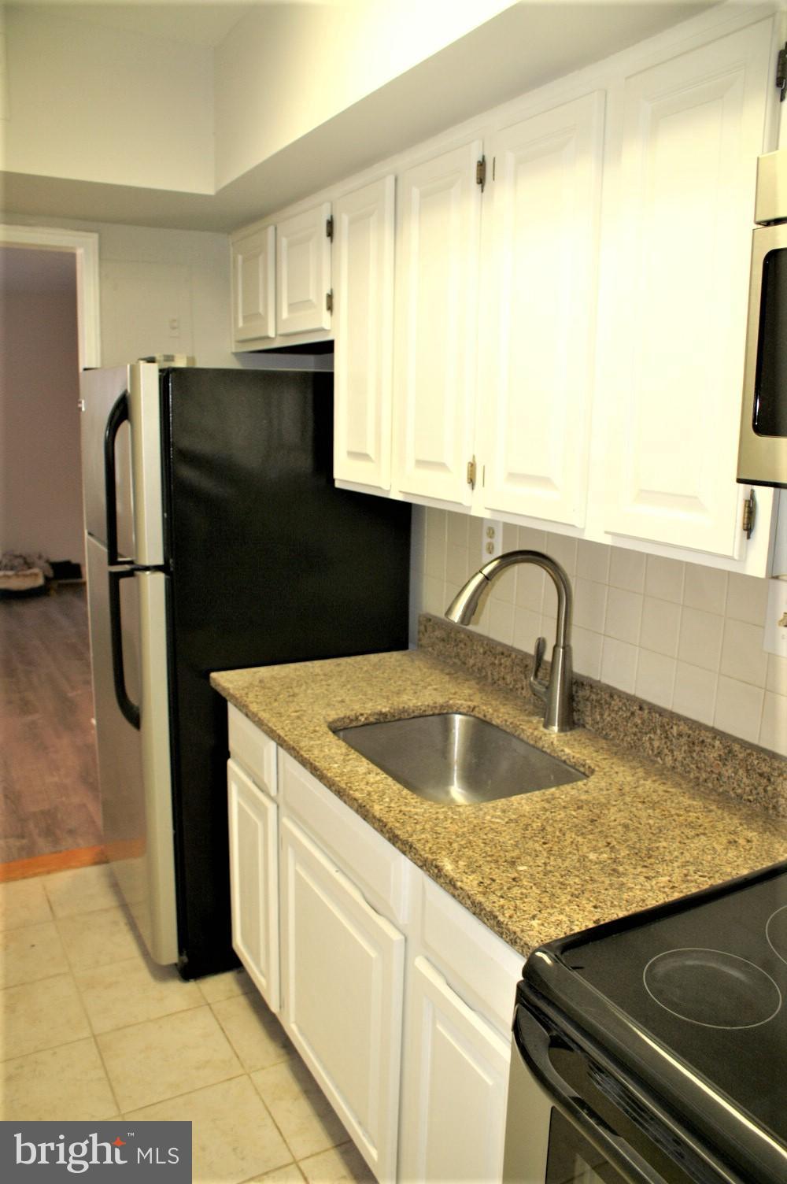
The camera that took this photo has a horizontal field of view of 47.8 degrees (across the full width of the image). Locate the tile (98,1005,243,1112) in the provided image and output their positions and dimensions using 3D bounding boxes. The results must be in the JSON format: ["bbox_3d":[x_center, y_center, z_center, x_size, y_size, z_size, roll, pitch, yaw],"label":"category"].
[{"bbox_3d":[-0.567,1.177,2.248,0.302,0.010,0.302,-5,13,-29],"label":"tile"}]

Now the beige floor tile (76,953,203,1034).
[{"bbox_3d":[-0.721,1.121,2.509,0.302,0.010,0.302,-5,13,-29],"label":"beige floor tile"}]

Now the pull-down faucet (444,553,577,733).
[{"bbox_3d":[0.257,0.110,1.990,0.307,0.414,0.107,-3,12,-19],"label":"pull-down faucet"}]

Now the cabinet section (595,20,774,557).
[{"bbox_3d":[0.562,-0.438,1.407,0.310,0.724,0.295,-6,13,-29],"label":"cabinet section"}]

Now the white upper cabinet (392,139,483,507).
[{"bbox_3d":[0.226,-0.568,1.963,0.325,0.740,0.330,-5,13,-29],"label":"white upper cabinet"}]

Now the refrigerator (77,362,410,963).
[{"bbox_3d":[-0.500,0.178,2.826,0.845,1.718,0.740,-5,13,-29],"label":"refrigerator"}]

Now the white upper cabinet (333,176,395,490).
[{"bbox_3d":[0.064,-0.632,2.246,0.325,0.742,0.325,-5,13,-29],"label":"white upper cabinet"}]

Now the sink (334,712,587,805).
[{"bbox_3d":[0.128,0.448,1.945,0.410,0.212,0.535,-5,13,-29],"label":"sink"}]

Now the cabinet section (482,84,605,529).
[{"bbox_3d":[0.395,-0.503,1.695,0.310,0.721,0.299,-6,13,-29],"label":"cabinet section"}]

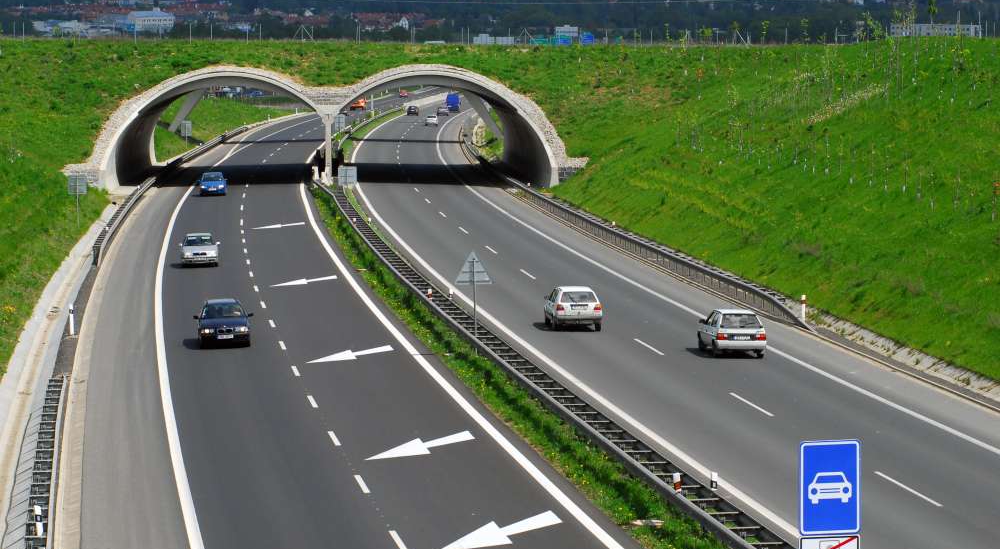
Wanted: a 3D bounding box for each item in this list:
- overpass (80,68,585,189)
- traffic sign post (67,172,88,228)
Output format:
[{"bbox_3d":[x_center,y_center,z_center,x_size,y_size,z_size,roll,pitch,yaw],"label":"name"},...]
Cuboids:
[{"bbox_3d":[-13.100,-11.900,261.500,35.200,9.200,45.000,0,4,-3],"label":"overpass"},{"bbox_3d":[-22.600,-3.960,178.500,1.020,3.000,0.120,0,4,-5],"label":"traffic sign post"}]

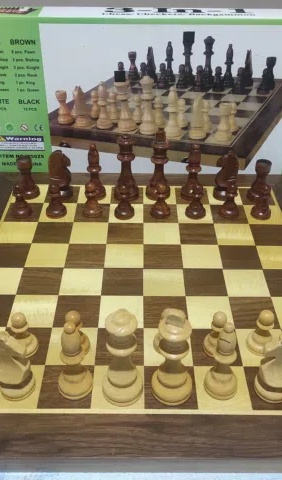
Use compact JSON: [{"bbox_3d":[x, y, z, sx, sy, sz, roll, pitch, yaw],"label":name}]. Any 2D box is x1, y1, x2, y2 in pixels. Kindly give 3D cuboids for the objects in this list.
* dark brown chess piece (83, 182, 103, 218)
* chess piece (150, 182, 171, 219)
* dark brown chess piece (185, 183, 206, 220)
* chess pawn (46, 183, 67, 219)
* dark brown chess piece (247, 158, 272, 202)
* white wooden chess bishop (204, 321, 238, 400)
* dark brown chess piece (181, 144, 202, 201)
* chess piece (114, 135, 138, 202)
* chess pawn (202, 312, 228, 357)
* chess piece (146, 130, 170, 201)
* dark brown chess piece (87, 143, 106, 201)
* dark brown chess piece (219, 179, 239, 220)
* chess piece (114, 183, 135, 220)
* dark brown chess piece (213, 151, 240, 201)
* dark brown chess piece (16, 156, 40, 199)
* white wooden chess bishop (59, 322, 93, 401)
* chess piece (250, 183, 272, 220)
[{"bbox_3d":[-0.068,-0.059,0.650,0.029,0.049,0.029,0,38,0],"label":"dark brown chess piece"},{"bbox_3d":[0.028,-0.057,0.649,0.029,0.049,0.029,0,38,0],"label":"chess piece"},{"bbox_3d":[0.078,-0.058,0.653,0.029,0.049,0.029,0,37,0],"label":"dark brown chess piece"},{"bbox_3d":[-0.120,-0.057,0.649,0.029,0.048,0.029,0,38,0],"label":"chess pawn"},{"bbox_3d":[0.180,-0.090,0.689,0.036,0.056,0.036,0,38,0],"label":"dark brown chess piece"},{"bbox_3d":[0.075,0.104,0.408,0.031,0.083,0.031,0,37,0],"label":"white wooden chess bishop"},{"bbox_3d":[0.079,-0.103,0.684,0.033,0.083,0.033,0,37,0],"label":"dark brown chess piece"},{"bbox_3d":[-0.020,-0.108,0.677,0.037,0.095,0.037,0,38,0],"label":"chess piece"},{"bbox_3d":[0.068,0.078,0.395,0.025,0.041,0.025,0,37,0],"label":"chess pawn"},{"bbox_3d":[0.027,-0.110,0.676,0.037,0.100,0.037,0,38,0],"label":"chess piece"},{"bbox_3d":[-0.070,-0.104,0.683,0.033,0.083,0.033,0,37,0],"label":"dark brown chess piece"},{"bbox_3d":[0.127,-0.057,0.653,0.029,0.049,0.029,0,37,0],"label":"dark brown chess piece"},{"bbox_3d":[-0.023,-0.056,0.648,0.029,0.048,0.029,0,38,0],"label":"chess piece"},{"bbox_3d":[0.128,-0.099,0.687,0.033,0.075,0.033,0,37,0],"label":"dark brown chess piece"},{"bbox_3d":[-0.172,-0.093,0.690,0.033,0.056,0.033,0,37,0],"label":"dark brown chess piece"},{"bbox_3d":[-0.060,0.104,0.407,0.031,0.082,0.031,0,37,0],"label":"white wooden chess bishop"},{"bbox_3d":[0.149,-0.048,0.563,0.025,0.041,0.025,0,37,0],"label":"chess piece"}]

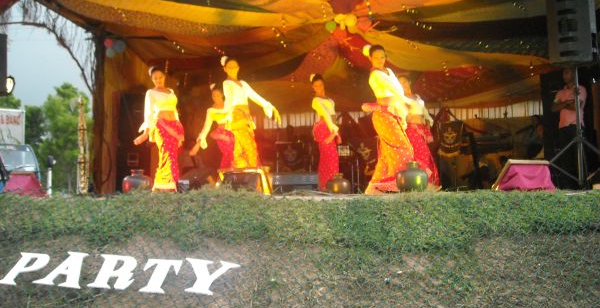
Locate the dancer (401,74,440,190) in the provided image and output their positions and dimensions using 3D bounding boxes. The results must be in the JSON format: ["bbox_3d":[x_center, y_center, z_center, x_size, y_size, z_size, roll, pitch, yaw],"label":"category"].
[{"bbox_3d":[1.728,-0.308,8.700,0.480,1.550,0.420,-1,-2,-20],"label":"dancer"}]

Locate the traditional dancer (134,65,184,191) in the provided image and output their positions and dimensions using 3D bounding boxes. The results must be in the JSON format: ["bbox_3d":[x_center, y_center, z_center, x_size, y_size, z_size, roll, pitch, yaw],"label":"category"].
[{"bbox_3d":[-1.724,-0.303,7.500,0.600,1.580,0.450,-1,-2,-12],"label":"traditional dancer"}]

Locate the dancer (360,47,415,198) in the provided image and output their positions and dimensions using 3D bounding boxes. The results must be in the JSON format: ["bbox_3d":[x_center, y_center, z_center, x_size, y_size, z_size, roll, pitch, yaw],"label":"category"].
[{"bbox_3d":[0.937,-0.370,6.500,0.460,1.570,0.460,0,-2,-37],"label":"dancer"}]

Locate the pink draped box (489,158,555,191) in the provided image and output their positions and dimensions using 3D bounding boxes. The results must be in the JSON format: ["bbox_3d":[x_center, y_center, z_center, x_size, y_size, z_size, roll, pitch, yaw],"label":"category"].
[{"bbox_3d":[2.420,0.239,6.600,0.580,0.350,0.440,-1,-2,-25],"label":"pink draped box"}]

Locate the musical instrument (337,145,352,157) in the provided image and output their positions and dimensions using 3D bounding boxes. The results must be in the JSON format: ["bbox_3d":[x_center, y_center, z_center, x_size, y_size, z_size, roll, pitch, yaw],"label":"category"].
[{"bbox_3d":[0.719,-0.040,9.800,0.270,0.200,0.220,-2,-2,0],"label":"musical instrument"}]

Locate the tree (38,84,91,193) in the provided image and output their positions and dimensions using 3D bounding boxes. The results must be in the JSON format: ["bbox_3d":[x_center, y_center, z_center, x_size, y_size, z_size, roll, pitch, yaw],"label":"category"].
[{"bbox_3d":[-7.697,-0.181,20.000,1.800,4.000,1.800,-2,-2,0],"label":"tree"}]

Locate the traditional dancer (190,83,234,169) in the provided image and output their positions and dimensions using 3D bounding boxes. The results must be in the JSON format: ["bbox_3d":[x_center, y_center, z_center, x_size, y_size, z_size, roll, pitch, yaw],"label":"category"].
[{"bbox_3d":[-1.276,-0.258,8.950,0.620,1.570,0.500,-2,-2,-6],"label":"traditional dancer"}]

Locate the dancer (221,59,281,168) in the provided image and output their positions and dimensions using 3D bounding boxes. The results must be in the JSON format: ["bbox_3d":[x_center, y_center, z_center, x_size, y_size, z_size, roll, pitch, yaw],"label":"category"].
[{"bbox_3d":[-0.583,-0.335,7.000,0.620,1.580,0.450,-1,-2,-23],"label":"dancer"}]

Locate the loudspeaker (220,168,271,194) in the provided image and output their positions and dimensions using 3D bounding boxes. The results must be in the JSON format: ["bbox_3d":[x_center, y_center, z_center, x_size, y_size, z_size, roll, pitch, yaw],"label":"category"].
[{"bbox_3d":[-0.605,0.300,6.500,0.530,0.310,0.400,-2,-2,6],"label":"loudspeaker"}]

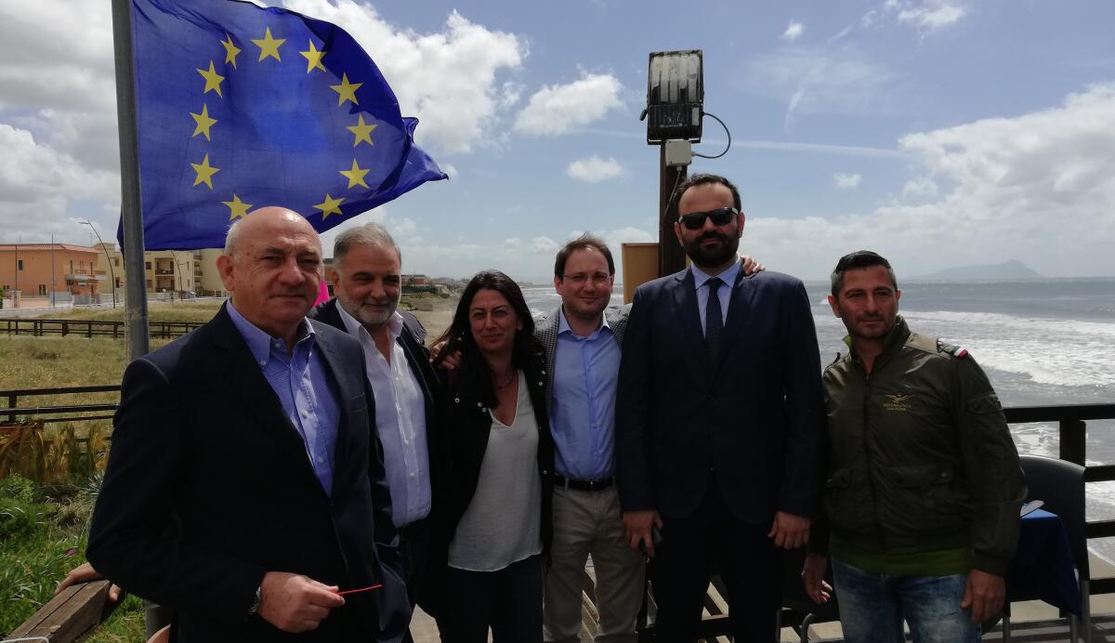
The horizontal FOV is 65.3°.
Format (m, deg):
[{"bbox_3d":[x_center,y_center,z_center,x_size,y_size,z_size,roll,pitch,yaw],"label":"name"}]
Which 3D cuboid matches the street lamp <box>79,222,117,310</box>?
[{"bbox_3d":[-43.119,-5.324,81.700,3.300,8.200,0.350,-2,2,-12],"label":"street lamp"}]

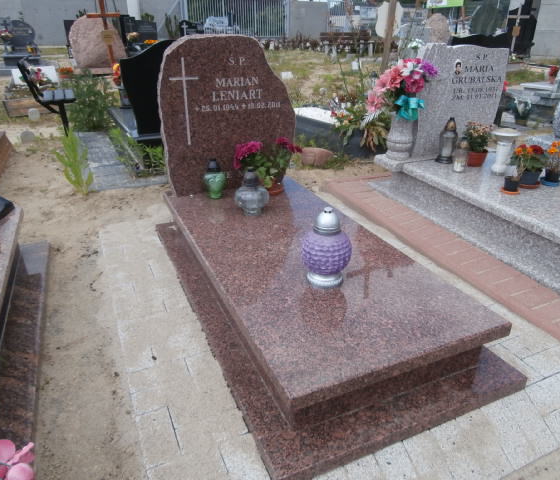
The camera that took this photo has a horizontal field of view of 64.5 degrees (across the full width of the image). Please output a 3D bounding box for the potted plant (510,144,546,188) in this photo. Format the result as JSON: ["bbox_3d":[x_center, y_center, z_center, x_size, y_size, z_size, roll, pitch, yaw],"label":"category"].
[{"bbox_3d":[1.540,-0.452,2.701,0.200,0.250,0.190,-9,26,-17],"label":"potted plant"}]

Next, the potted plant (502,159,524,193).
[{"bbox_3d":[1.393,-0.386,2.623,0.120,0.200,0.115,-9,26,-17],"label":"potted plant"}]

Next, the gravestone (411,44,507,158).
[{"bbox_3d":[1.341,-1.053,3.364,0.735,0.787,0.080,-9,26,-17],"label":"gravestone"}]

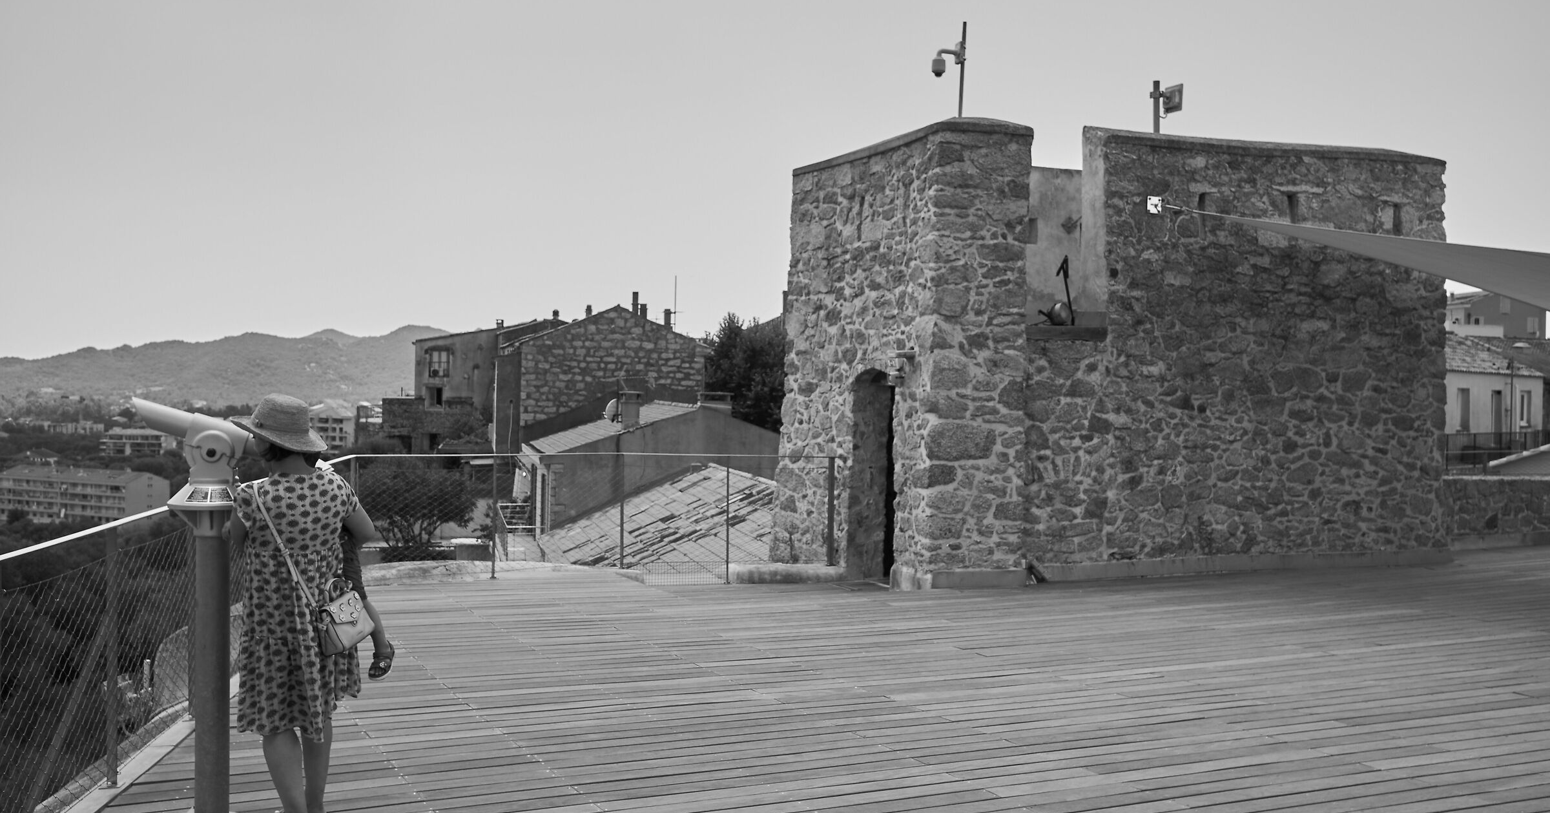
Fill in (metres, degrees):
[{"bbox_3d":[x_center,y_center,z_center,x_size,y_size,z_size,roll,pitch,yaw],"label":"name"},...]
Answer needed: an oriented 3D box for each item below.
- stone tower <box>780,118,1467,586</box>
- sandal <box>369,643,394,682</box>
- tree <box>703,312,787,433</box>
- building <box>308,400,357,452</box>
[{"bbox_3d":[3.420,-0.450,14.950,6.200,3.930,2.850,0,1,-23],"label":"stone tower"},{"bbox_3d":[-1.416,0.917,5.420,0.070,0.085,0.155,-7,28,19],"label":"sandal"},{"bbox_3d":[-0.700,0.300,50.000,4.400,6.500,4.400,1,1,0],"label":"tree"},{"bbox_3d":[-145.000,7.000,490.000,17.000,18.000,14.000,1,1,-3],"label":"building"}]

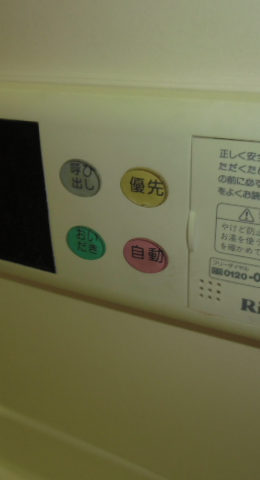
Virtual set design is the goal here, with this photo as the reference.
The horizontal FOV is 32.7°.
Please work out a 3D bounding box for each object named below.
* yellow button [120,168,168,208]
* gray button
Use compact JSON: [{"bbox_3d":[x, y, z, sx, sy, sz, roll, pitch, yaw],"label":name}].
[{"bbox_3d":[0.005,-0.020,0.173,0.020,0.016,0.003,11,29,24],"label":"yellow button"},{"bbox_3d":[-0.022,-0.025,0.185,0.020,0.016,0.003,11,29,24],"label":"gray button"}]

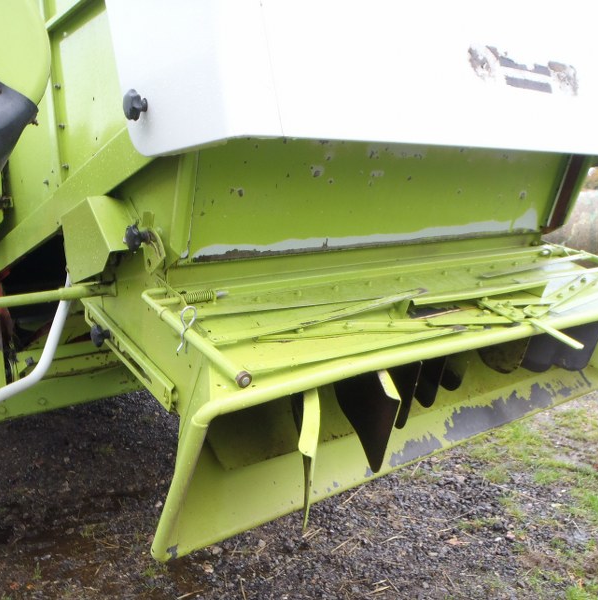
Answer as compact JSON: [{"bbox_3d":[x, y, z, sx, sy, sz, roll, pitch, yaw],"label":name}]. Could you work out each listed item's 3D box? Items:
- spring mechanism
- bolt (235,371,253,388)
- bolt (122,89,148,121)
[{"bbox_3d":[-0.202,-0.007,1.340,0.088,0.026,0.026,-8,13,-38],"label":"spring mechanism"},{"bbox_3d":[-0.087,0.127,1.030,0.023,0.023,0.015,-8,24,-38],"label":"bolt"},{"bbox_3d":[-0.303,-0.362,1.200,0.036,0.057,0.057,-8,13,-38],"label":"bolt"}]

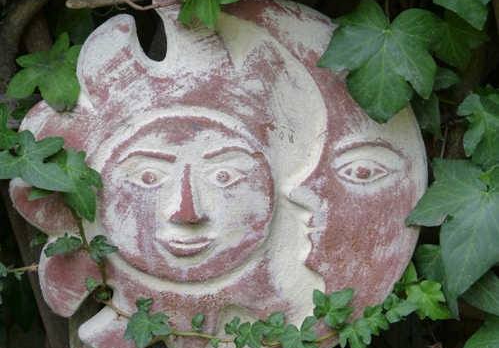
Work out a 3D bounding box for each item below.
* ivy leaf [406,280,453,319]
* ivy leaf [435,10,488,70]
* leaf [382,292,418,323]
[{"bbox_3d":[0.127,0.089,1.600,0.032,0.028,0.007,-1,-20,-10],"label":"ivy leaf"},{"bbox_3d":[0.164,-0.107,1.790,0.050,0.052,0.015,0,6,0],"label":"ivy leaf"},{"bbox_3d":[0.106,0.094,1.590,0.025,0.021,0.007,-1,-25,-10],"label":"leaf"}]

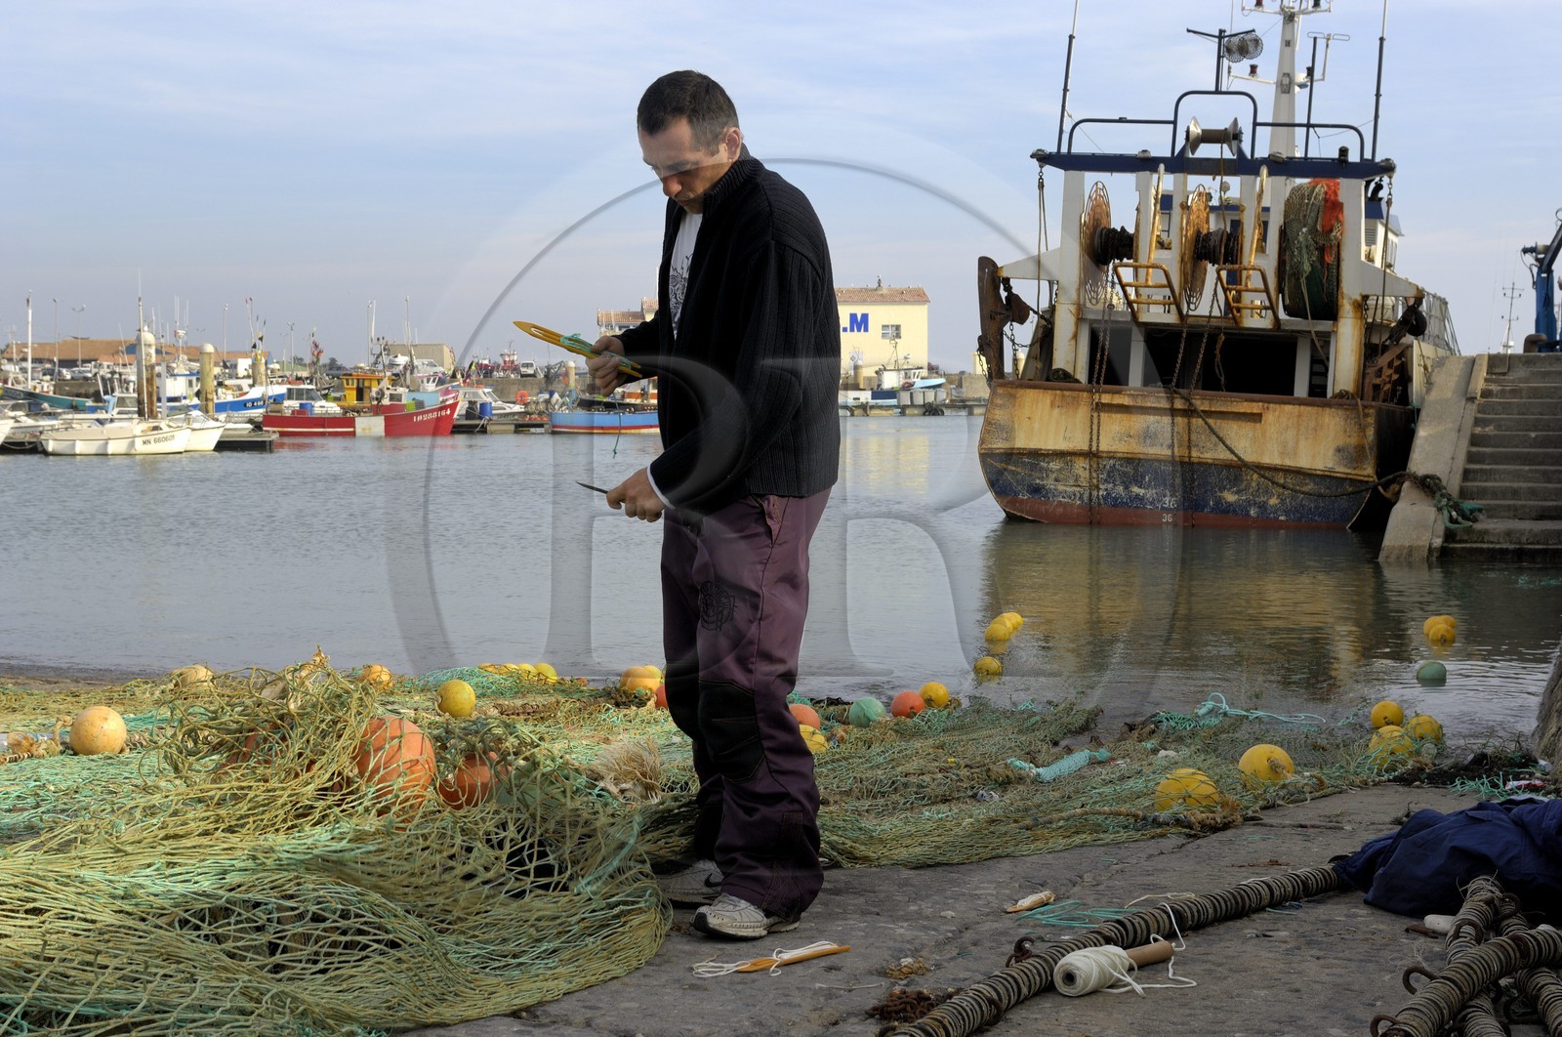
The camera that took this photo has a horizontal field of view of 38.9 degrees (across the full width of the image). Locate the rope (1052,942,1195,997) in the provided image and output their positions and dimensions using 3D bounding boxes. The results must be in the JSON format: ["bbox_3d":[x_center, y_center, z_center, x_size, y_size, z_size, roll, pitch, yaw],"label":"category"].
[{"bbox_3d":[0.612,0.791,3.888,0.275,0.080,0.125,1,-1,-44],"label":"rope"}]

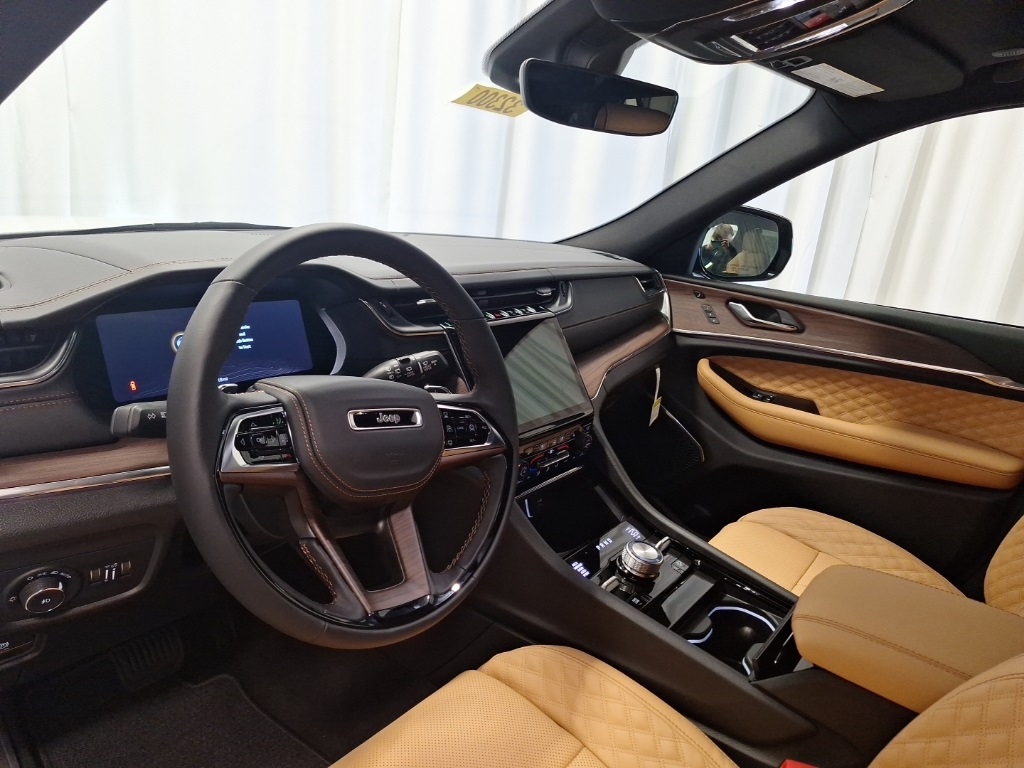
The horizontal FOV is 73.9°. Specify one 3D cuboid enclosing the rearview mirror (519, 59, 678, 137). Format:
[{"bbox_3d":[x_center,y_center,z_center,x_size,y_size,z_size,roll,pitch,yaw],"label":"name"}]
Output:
[{"bbox_3d":[0.110,-0.365,0.875,0.245,0.067,0.037,-5,23,-31],"label":"rearview mirror"}]

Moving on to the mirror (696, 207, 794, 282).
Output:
[{"bbox_3d":[0.568,-0.347,1.680,0.225,0.166,0.115,9,16,9],"label":"mirror"}]

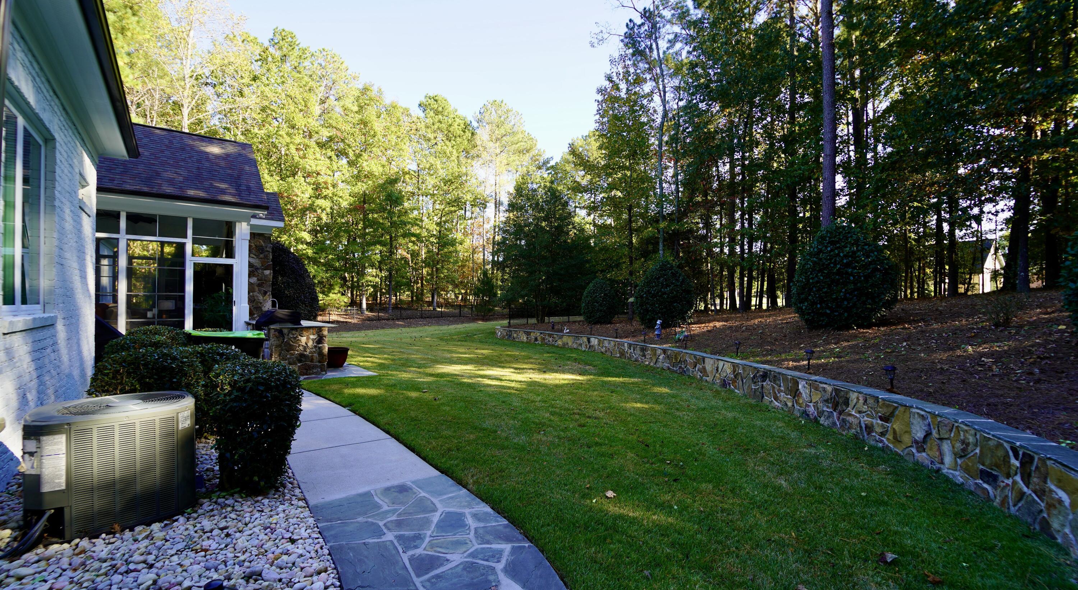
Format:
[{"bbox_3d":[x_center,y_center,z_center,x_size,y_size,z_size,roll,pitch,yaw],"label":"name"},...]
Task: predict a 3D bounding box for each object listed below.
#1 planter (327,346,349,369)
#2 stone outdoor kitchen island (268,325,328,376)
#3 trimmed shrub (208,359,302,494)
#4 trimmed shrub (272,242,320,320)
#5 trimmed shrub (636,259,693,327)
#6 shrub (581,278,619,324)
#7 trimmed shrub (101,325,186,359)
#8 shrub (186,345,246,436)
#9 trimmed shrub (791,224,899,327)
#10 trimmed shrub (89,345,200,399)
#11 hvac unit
[{"bbox_3d":[-4.182,1.276,8.583,0.540,0.410,0.540,0,-1,0],"label":"planter"},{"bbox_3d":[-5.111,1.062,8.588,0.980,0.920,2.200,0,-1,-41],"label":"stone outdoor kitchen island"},{"bbox_3d":[-2.136,0.939,3.137,0.600,0.930,0.620,1,-1,-41],"label":"trimmed shrub"},{"bbox_3d":[-8.734,-0.107,14.003,2.500,3.328,2.500,0,-1,0],"label":"trimmed shrub"},{"bbox_3d":[3.682,-0.043,12.302,1.700,1.988,1.700,0,-1,0],"label":"trimmed shrub"},{"bbox_3d":[2.273,0.228,15.498,1.400,1.701,1.400,0,-1,0],"label":"shrub"},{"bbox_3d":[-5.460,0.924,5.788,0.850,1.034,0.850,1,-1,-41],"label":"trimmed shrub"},{"bbox_3d":[-3.357,0.966,4.367,0.620,0.911,0.620,1,-1,-41],"label":"shrub"},{"bbox_3d":[6.482,-0.396,8.906,1.850,2.209,1.850,-1,-1,37],"label":"trimmed shrub"},{"bbox_3d":[-4.026,0.967,4.237,0.800,0.905,0.750,1,-1,-41],"label":"trimmed shrub"},{"bbox_3d":[-2.765,1.049,2.777,0.740,0.700,0.740,1,-1,-41],"label":"hvac unit"}]

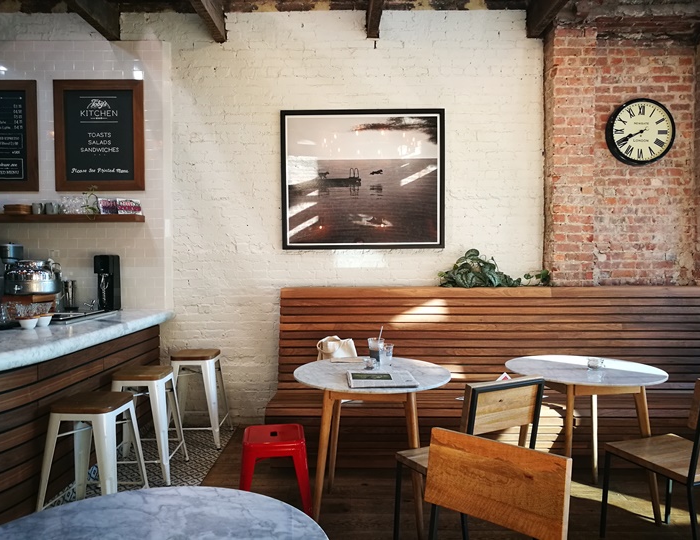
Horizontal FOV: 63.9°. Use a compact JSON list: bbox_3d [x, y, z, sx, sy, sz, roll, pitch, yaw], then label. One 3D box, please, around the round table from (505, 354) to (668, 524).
[{"bbox_3d":[1.252,0.906,3.030,0.807,0.759,0.807,0,2,0],"label":"round table"}]

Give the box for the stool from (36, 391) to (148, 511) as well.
[{"bbox_3d":[-1.286,0.970,2.831,0.434,0.638,0.434,0,2,5],"label":"stool"}]

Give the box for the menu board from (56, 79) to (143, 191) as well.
[{"bbox_3d":[-1.950,-1.047,4.395,0.684,0.858,0.035,0,2,0],"label":"menu board"}]

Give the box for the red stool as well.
[{"bbox_3d":[-0.385,1.063,2.876,0.392,0.452,0.392,0,2,-8],"label":"red stool"}]

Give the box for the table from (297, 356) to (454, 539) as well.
[{"bbox_3d":[0.117,0.909,2.920,0.807,0.759,0.807,0,2,0],"label":"table"}]

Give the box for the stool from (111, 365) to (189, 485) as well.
[{"bbox_3d":[-1.283,0.948,3.513,0.434,0.638,0.434,0,2,0],"label":"stool"}]

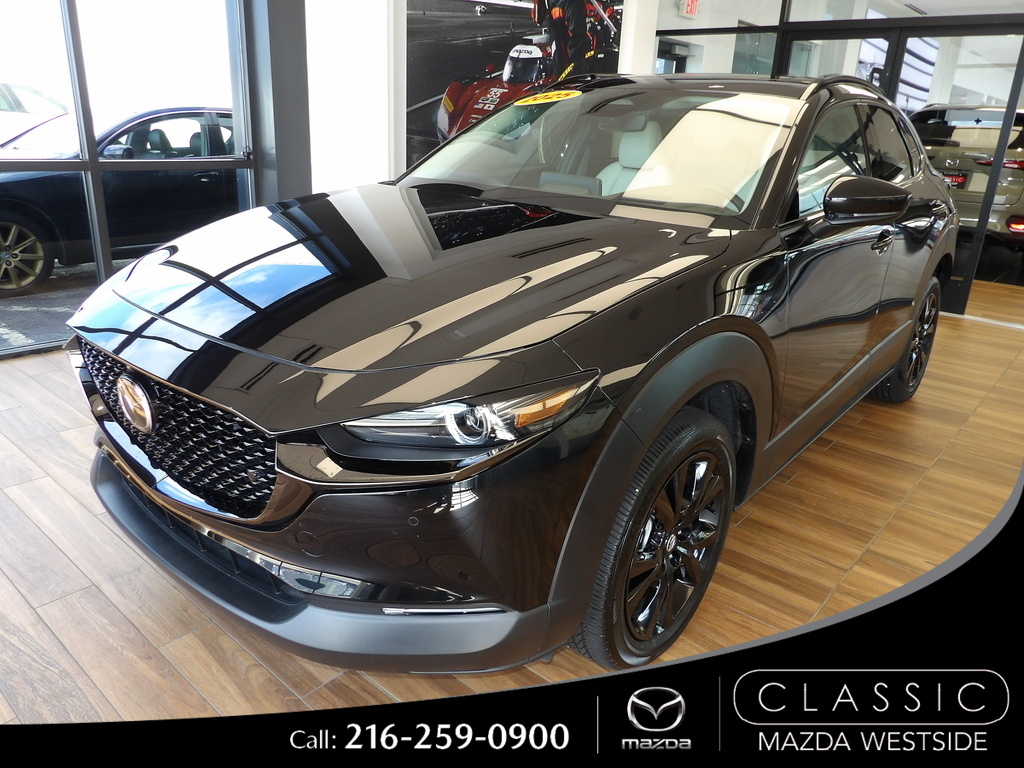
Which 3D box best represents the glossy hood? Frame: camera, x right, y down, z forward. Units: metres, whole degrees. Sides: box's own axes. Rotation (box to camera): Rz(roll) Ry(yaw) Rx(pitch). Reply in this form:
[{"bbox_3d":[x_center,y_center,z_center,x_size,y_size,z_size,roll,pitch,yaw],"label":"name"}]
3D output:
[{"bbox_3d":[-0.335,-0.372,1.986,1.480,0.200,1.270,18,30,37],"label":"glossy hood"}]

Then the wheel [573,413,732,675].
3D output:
[{"bbox_3d":[0.344,0.376,1.849,0.225,0.690,0.690,18,25,37],"label":"wheel"}]

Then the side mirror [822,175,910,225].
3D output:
[{"bbox_3d":[1.041,-0.550,2.102,0.235,0.140,0.185,18,25,37],"label":"side mirror"}]

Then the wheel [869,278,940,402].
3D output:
[{"bbox_3d":[2.060,-0.241,3.778,0.225,0.690,0.690,18,25,37],"label":"wheel"}]

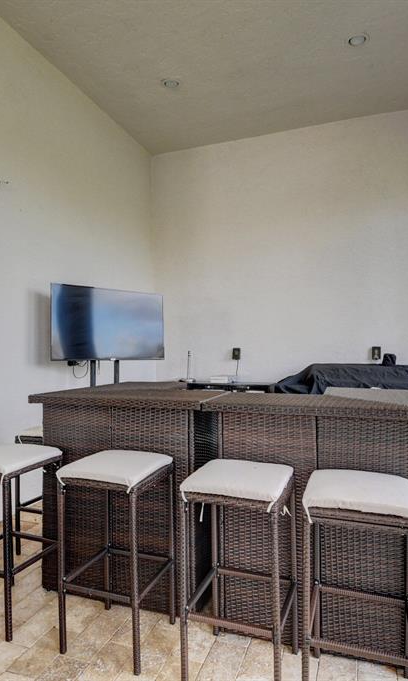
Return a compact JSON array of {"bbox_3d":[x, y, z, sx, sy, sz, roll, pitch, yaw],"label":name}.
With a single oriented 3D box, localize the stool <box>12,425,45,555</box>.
[{"bbox_3d":[-0.988,1.002,2.913,0.379,0.795,0.400,-1,-2,19],"label":"stool"}]

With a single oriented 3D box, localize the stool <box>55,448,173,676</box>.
[{"bbox_3d":[-0.384,0.976,1.978,0.400,0.795,0.379,-1,-2,20],"label":"stool"}]

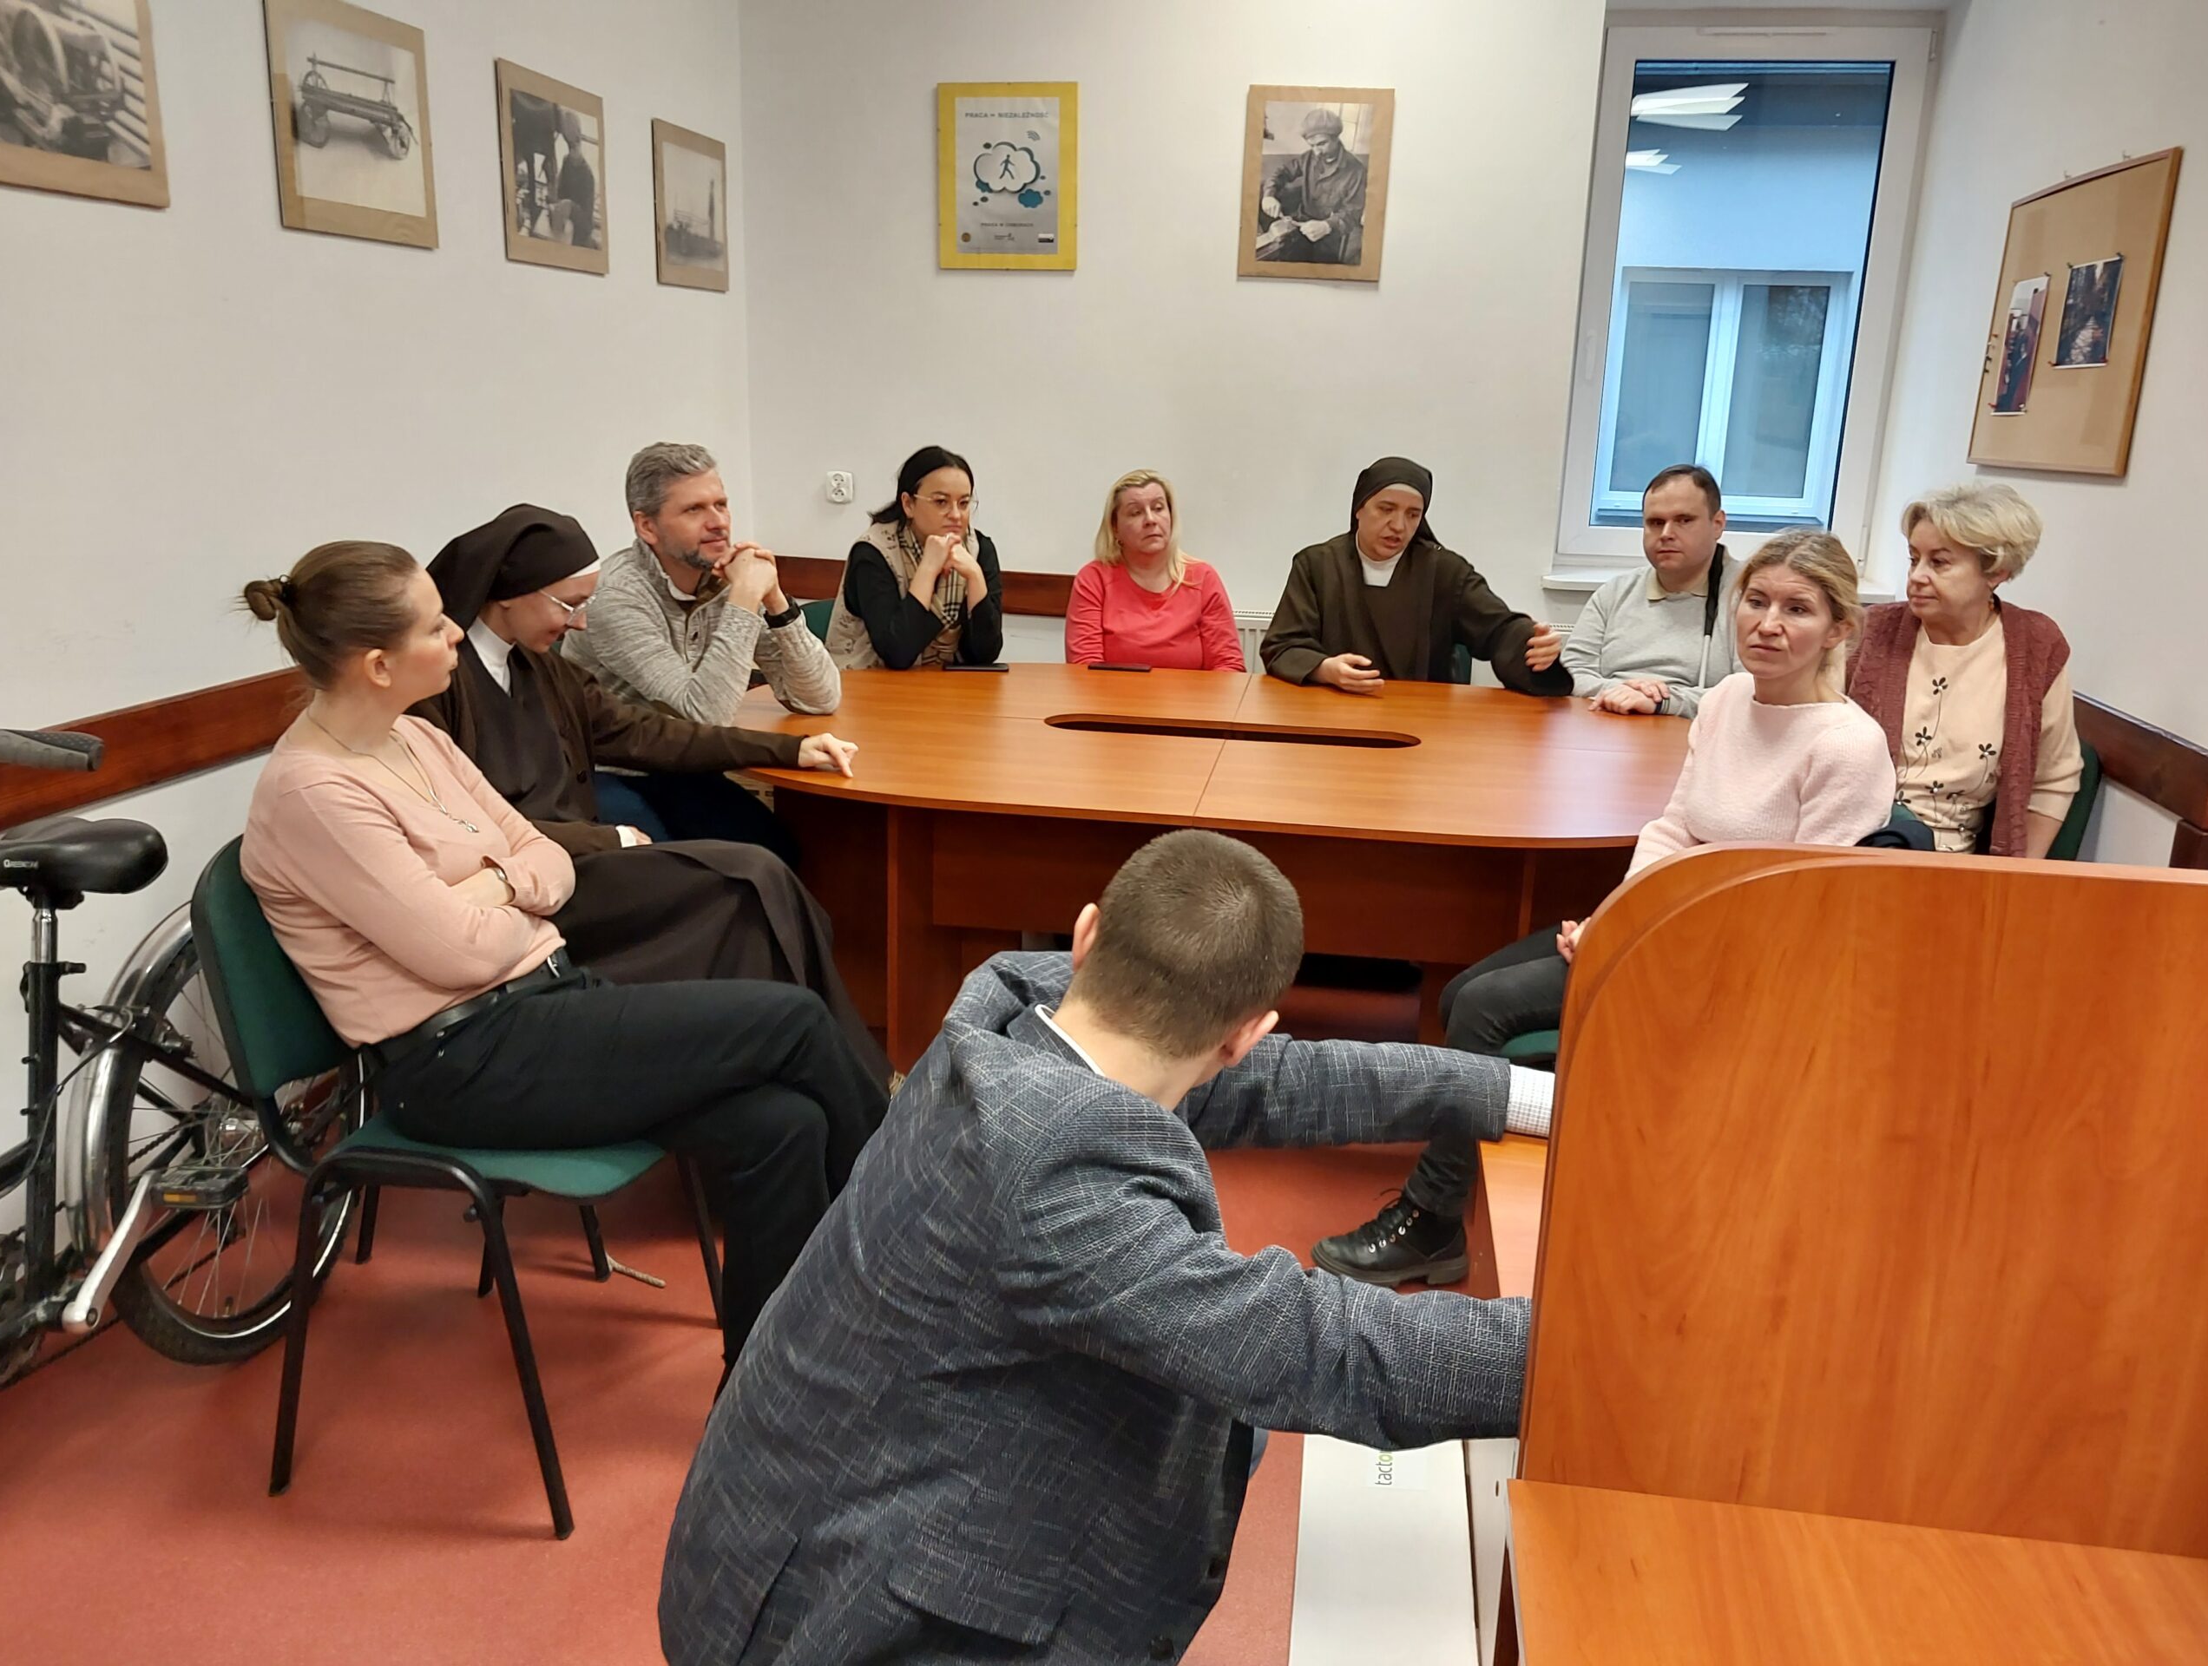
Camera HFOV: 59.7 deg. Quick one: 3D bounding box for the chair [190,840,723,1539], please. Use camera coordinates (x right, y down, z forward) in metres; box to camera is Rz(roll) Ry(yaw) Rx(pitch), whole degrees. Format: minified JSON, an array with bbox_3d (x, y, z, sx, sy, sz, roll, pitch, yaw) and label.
[{"bbox_3d":[-0.823,0.365,2.506,0.540,0.820,0.550,5,13,10],"label":"chair"}]

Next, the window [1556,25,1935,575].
[{"bbox_3d":[1.793,-1.491,5.465,0.860,1.470,0.100,4,13,8],"label":"window"}]

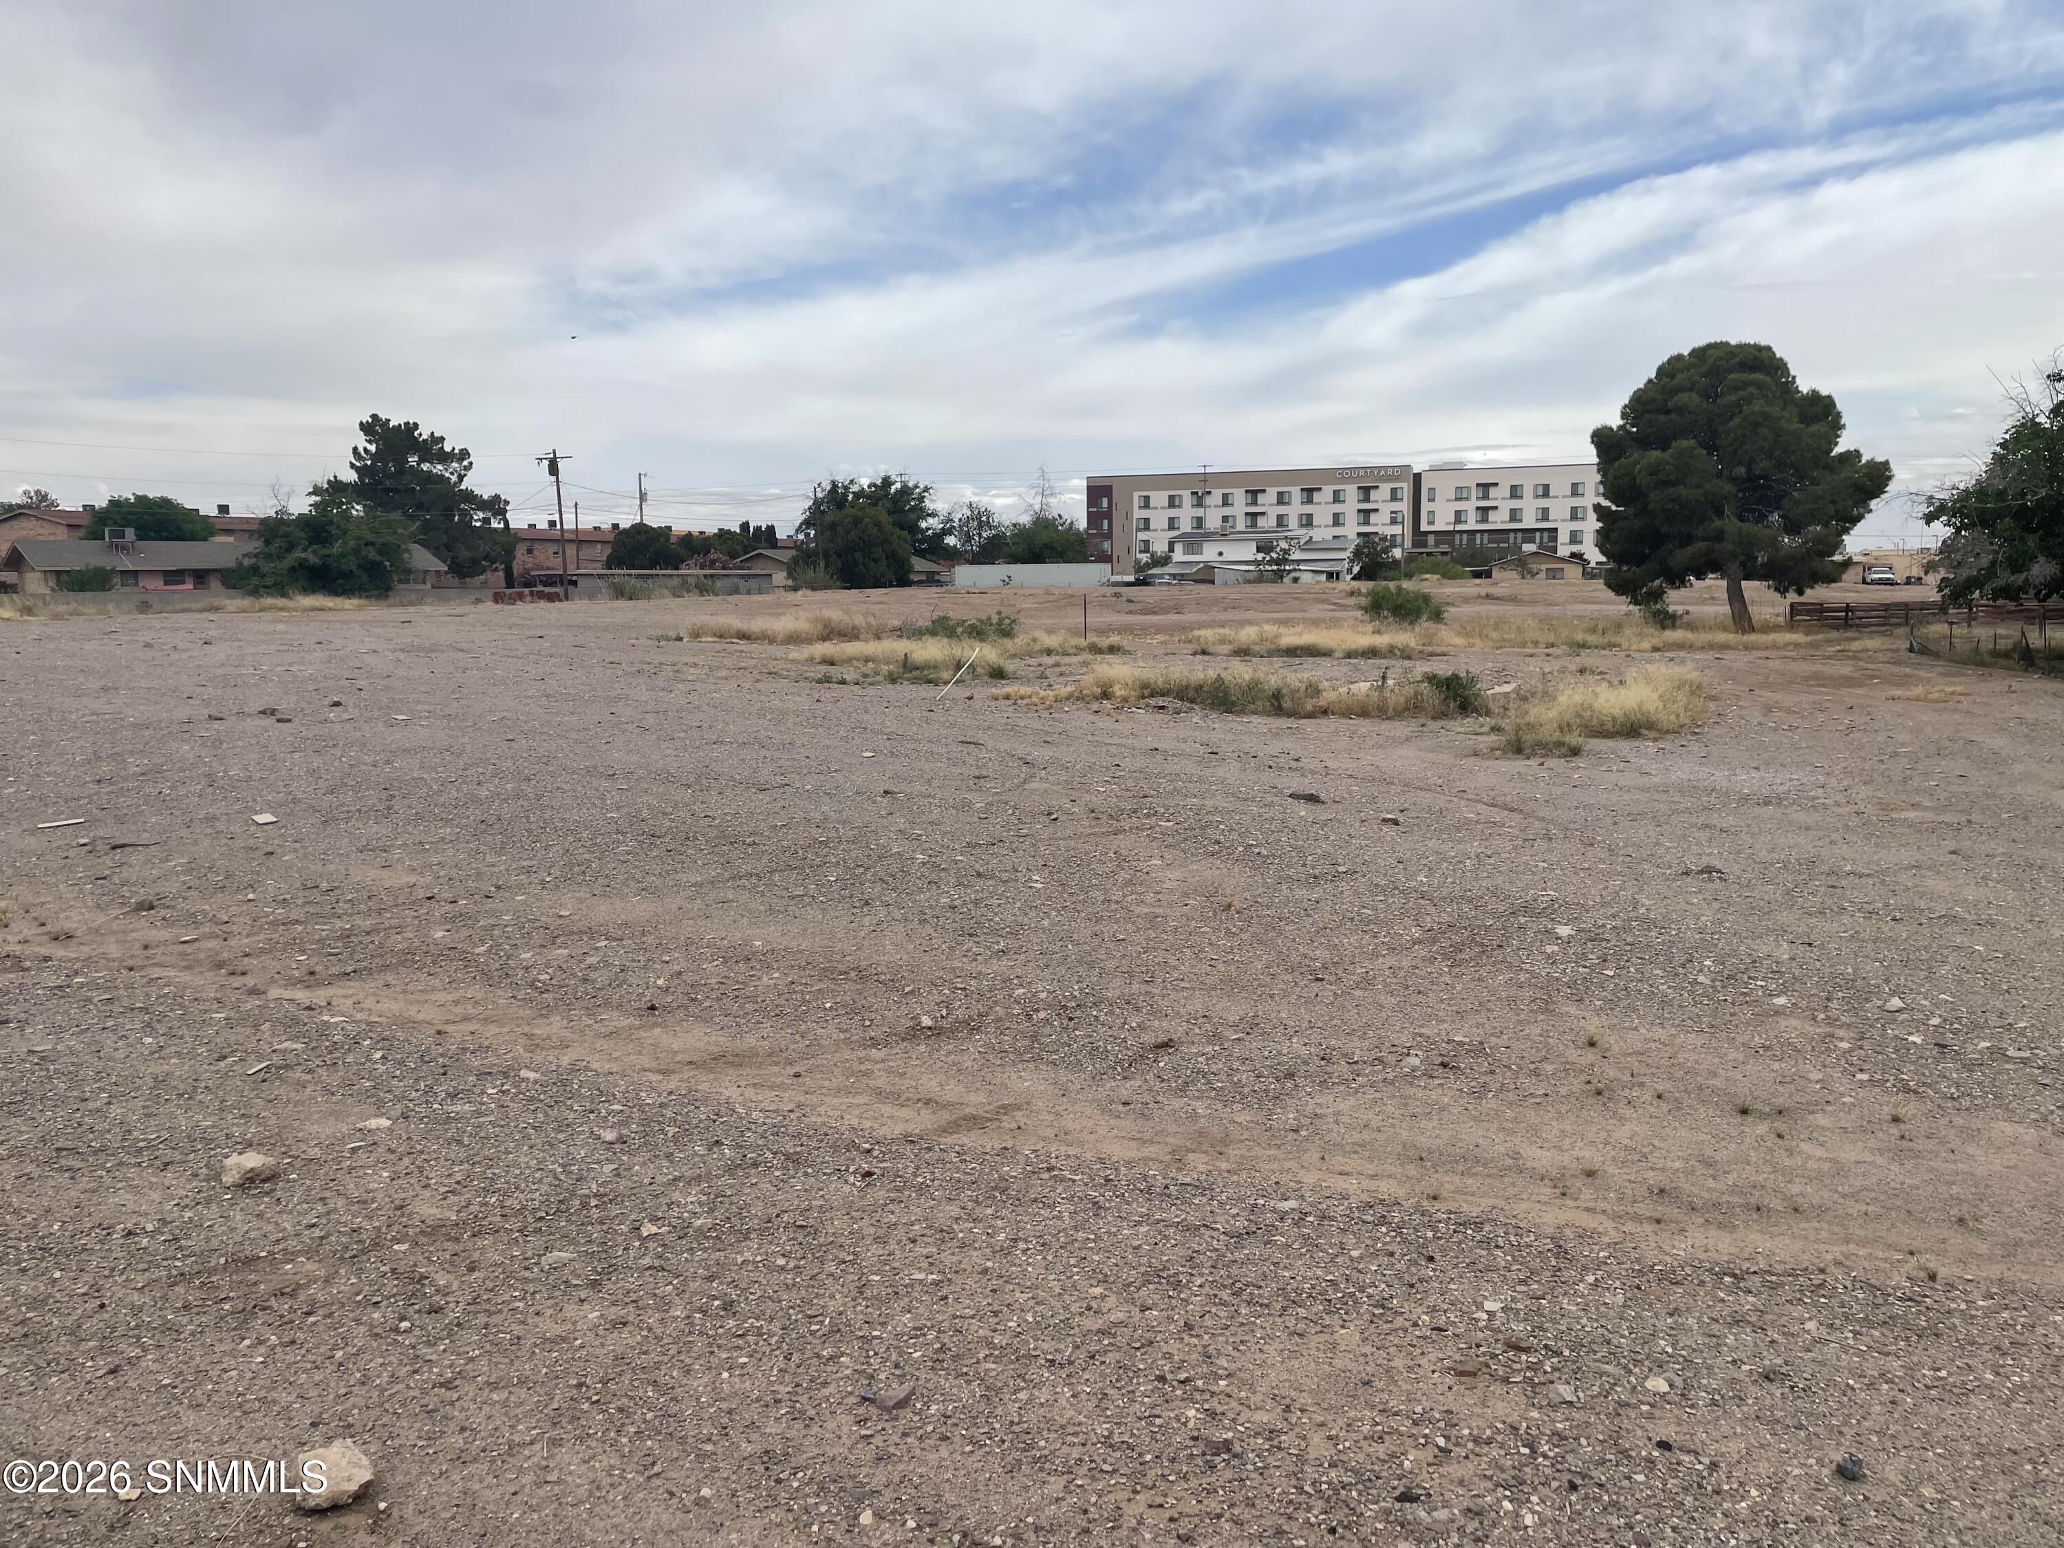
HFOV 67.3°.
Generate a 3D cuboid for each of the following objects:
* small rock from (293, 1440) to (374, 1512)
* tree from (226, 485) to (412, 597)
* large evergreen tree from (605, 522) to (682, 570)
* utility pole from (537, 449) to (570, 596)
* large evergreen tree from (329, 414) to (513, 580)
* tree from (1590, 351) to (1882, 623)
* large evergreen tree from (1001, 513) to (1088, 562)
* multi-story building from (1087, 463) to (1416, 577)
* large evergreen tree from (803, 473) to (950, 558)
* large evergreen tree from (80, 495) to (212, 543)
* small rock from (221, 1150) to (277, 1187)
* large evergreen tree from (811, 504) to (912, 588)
[{"bbox_3d":[-1.220,1.227,2.713,0.125,0.090,0.107,-4,8,-26],"label":"small rock"},{"bbox_3d":[-41.382,-13.479,90.410,9.864,6.699,8.385,-4,8,-24],"label":"tree"},{"bbox_3d":[-30.046,-16.703,120.349,5.690,5.705,5.406,-2,7,-14],"label":"large evergreen tree"},{"bbox_3d":[-31.046,-16.324,101.597,2.400,9.763,0.550,-1,7,0],"label":"utility pole"},{"bbox_3d":[-43.953,-19.430,112.814,12.251,13.314,11.026,-3,8,-21],"label":"large evergreen tree"},{"bbox_3d":[25.694,-10.412,56.637,9.799,10.418,9.309,2,8,24],"label":"tree"},{"bbox_3d":[1.249,-24.085,165.469,9.439,7.667,8.967,-1,7,1],"label":"large evergreen tree"},{"bbox_3d":[32.469,-35.283,223.468,45.657,15.300,18.000,2,7,20],"label":"multi-story building"},{"bbox_3d":[-15.346,-23.797,152.682,14.786,11.147,12.568,-1,7,-6],"label":"large evergreen tree"},{"bbox_3d":[-62.652,-16.013,110.473,8.052,7.735,7.649,-5,8,-29],"label":"large evergreen tree"},{"bbox_3d":[-2.109,1.067,4.179,0.133,0.073,0.113,-4,8,-28],"label":"small rock"},{"bbox_3d":[-14.659,-19.706,134.449,8.590,7.336,8.160,-1,7,-6],"label":"large evergreen tree"}]

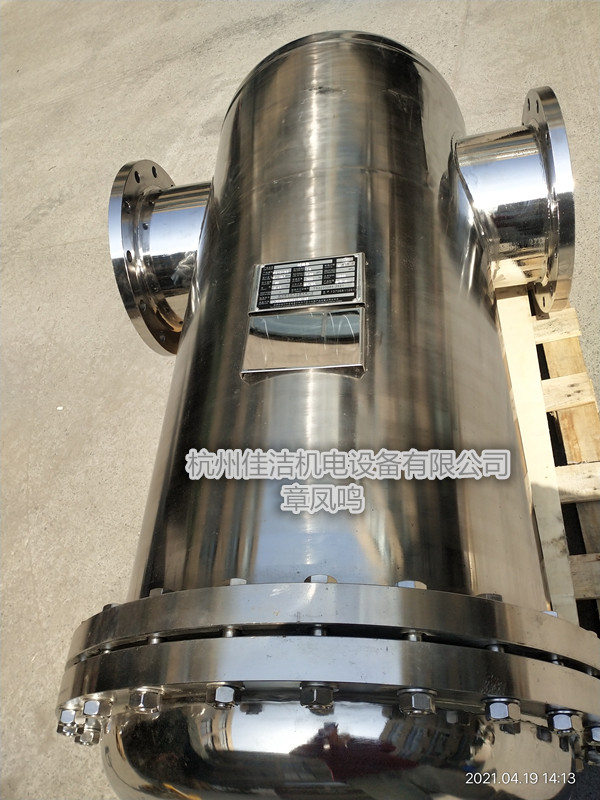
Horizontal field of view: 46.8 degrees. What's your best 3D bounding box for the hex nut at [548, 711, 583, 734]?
[{"bbox_3d":[0.272,0.332,0.711,0.035,0.031,0.020,-17,50,26],"label":"hex nut"}]

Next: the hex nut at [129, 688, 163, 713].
[{"bbox_3d":[-0.157,0.306,0.705,0.031,0.035,0.020,9,55,-9],"label":"hex nut"}]

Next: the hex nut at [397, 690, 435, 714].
[{"bbox_3d":[0.110,0.284,0.650,0.035,0.031,0.020,3,55,0],"label":"hex nut"}]

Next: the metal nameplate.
[{"bbox_3d":[0.011,-0.168,1.014,0.168,0.009,0.100,-3,55,14],"label":"metal nameplate"}]

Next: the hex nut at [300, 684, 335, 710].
[{"bbox_3d":[0.016,0.279,0.649,0.031,0.035,0.020,2,55,2],"label":"hex nut"}]

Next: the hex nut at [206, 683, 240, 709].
[{"bbox_3d":[-0.074,0.285,0.668,0.035,0.031,0.020,6,55,-4],"label":"hex nut"}]

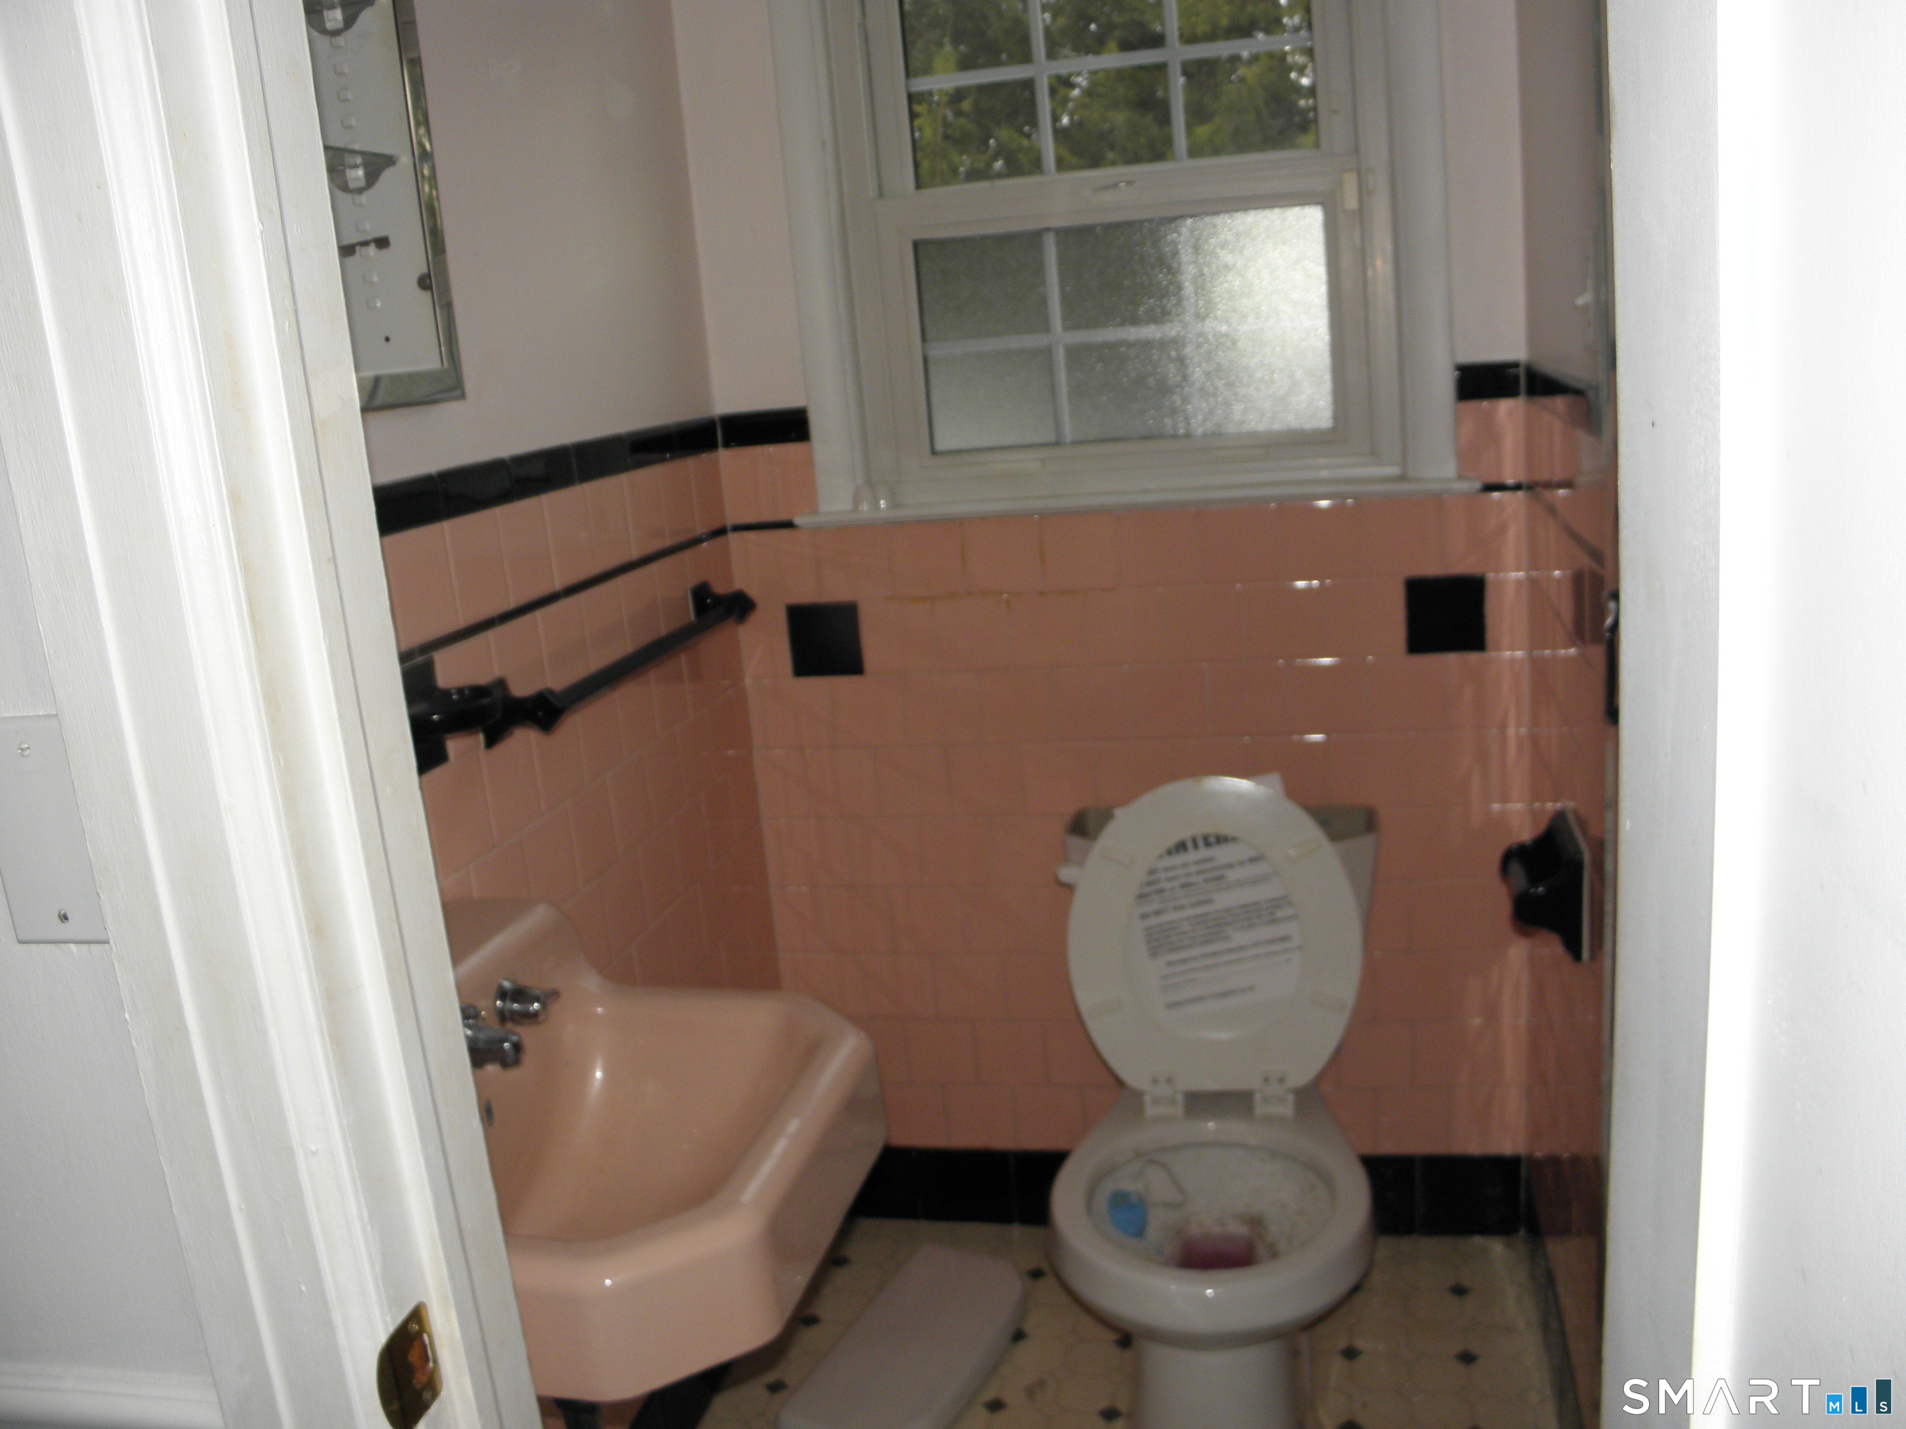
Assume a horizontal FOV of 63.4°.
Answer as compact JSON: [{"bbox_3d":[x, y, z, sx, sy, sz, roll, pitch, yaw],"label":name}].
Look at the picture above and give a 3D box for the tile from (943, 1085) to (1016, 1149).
[{"bbox_3d":[0.044,0.628,2.411,0.108,0.108,0.009,-2,14,12],"label":"tile"}]

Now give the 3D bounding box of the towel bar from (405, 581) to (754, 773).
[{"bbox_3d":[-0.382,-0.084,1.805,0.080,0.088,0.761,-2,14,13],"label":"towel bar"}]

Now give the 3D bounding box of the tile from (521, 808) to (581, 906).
[{"bbox_3d":[-0.443,0.165,1.693,0.010,0.107,0.107,-2,14,13],"label":"tile"}]

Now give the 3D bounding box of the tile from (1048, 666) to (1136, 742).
[{"bbox_3d":[0.200,-0.017,2.220,0.108,0.108,0.012,-2,14,13],"label":"tile"}]

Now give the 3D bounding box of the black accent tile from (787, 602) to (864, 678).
[{"bbox_3d":[-0.186,-0.111,2.268,0.108,0.108,0.010,-2,14,11],"label":"black accent tile"}]

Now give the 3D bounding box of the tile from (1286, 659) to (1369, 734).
[{"bbox_3d":[0.524,-0.026,2.161,0.108,0.108,0.010,-2,14,11],"label":"tile"}]

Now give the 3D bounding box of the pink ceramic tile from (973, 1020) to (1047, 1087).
[{"bbox_3d":[0.087,0.519,2.382,0.108,0.108,0.009,-2,14,13],"label":"pink ceramic tile"}]

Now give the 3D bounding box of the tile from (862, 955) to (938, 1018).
[{"bbox_3d":[-0.081,0.420,2.388,0.108,0.108,0.010,-2,14,11],"label":"tile"}]

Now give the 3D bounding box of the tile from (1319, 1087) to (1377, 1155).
[{"bbox_3d":[0.577,0.608,2.300,0.108,0.108,0.009,-2,14,13],"label":"tile"}]

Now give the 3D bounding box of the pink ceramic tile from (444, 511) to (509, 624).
[{"bbox_3d":[-0.490,-0.155,1.575,0.012,0.108,0.108,-2,14,13],"label":"pink ceramic tile"}]

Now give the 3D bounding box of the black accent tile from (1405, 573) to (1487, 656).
[{"bbox_3d":[0.665,-0.138,2.079,0.107,0.107,0.010,-2,14,13],"label":"black accent tile"}]

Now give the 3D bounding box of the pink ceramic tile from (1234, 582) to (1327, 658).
[{"bbox_3d":[0.456,-0.133,2.145,0.108,0.108,0.010,-2,14,11],"label":"pink ceramic tile"}]

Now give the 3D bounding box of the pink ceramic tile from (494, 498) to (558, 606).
[{"bbox_3d":[-0.467,-0.182,1.679,0.012,0.108,0.108,-2,14,13],"label":"pink ceramic tile"}]

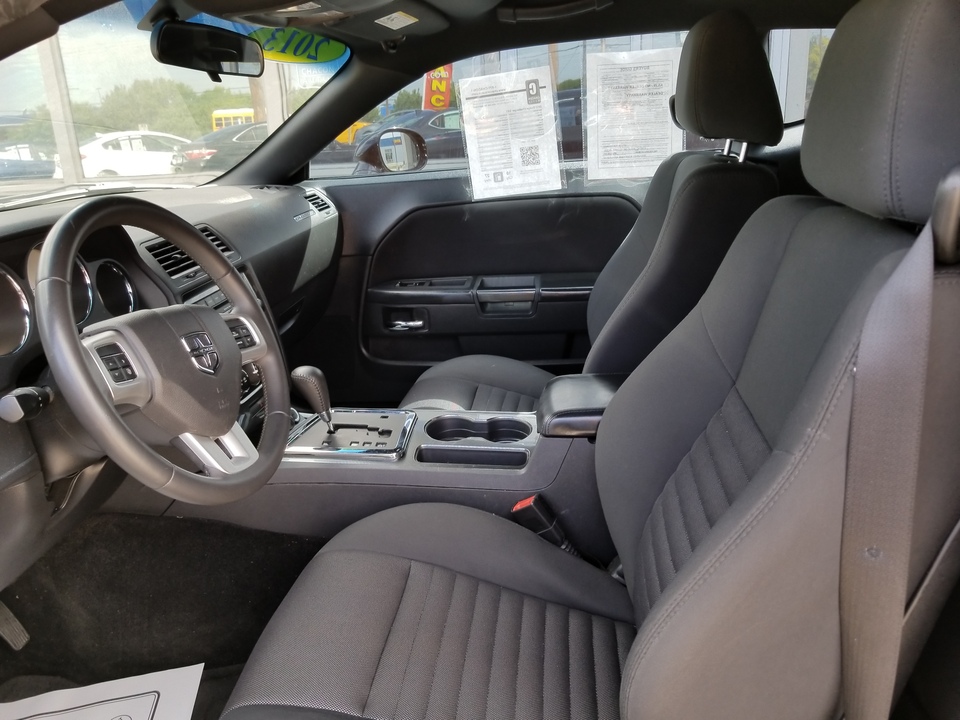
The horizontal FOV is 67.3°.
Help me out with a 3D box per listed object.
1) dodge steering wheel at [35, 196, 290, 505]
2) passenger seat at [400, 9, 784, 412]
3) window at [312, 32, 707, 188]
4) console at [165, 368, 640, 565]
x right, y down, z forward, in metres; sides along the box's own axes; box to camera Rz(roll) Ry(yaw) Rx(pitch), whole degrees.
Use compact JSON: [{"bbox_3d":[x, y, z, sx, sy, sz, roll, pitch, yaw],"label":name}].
[{"bbox_3d":[-0.369,-0.005,0.860,0.115,0.383,0.383,-23,12,14],"label":"dodge steering wheel"},{"bbox_3d":[0.200,-0.186,1.507,0.830,0.960,0.550,0,17,8],"label":"passenger seat"},{"bbox_3d":[0.070,-0.583,1.723,1.070,0.330,0.070,0,29,8],"label":"window"},{"bbox_3d":[-0.048,0.153,1.260,0.920,0.320,0.290,0,17,8],"label":"console"}]

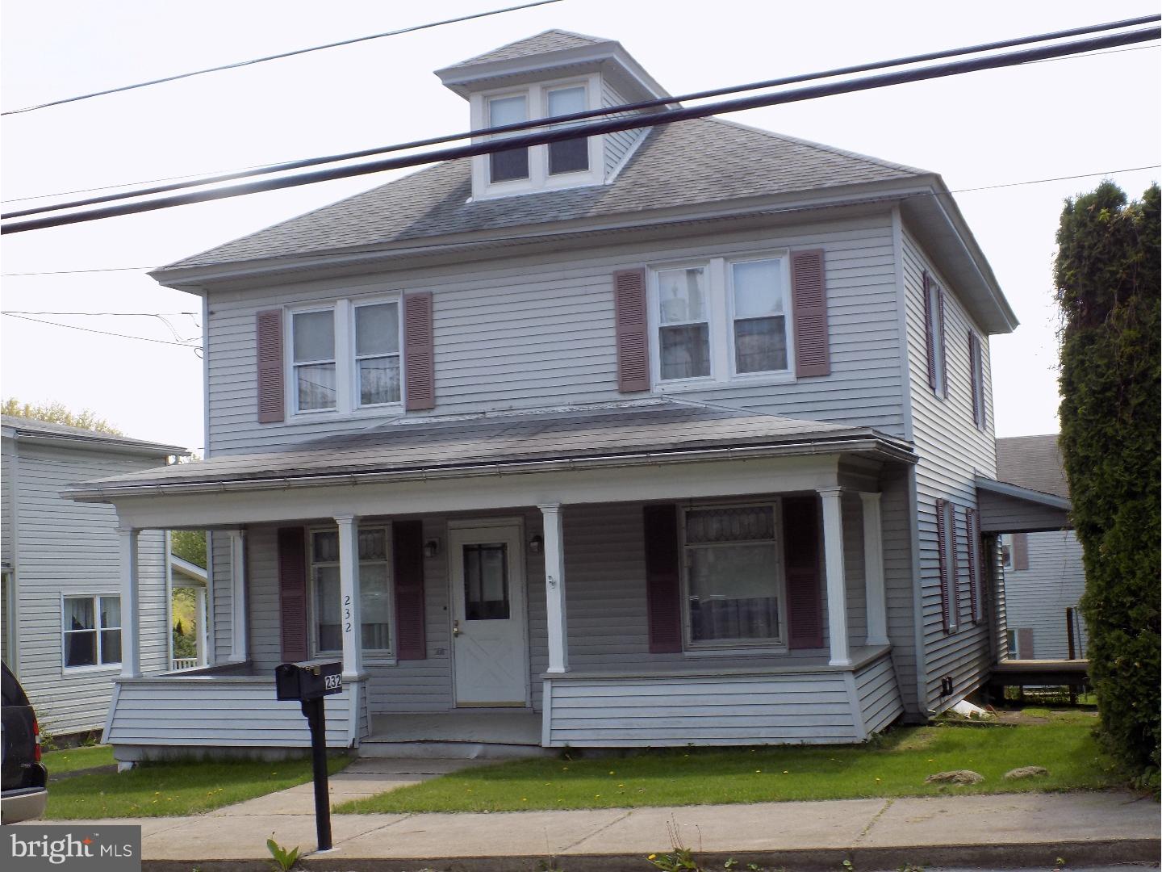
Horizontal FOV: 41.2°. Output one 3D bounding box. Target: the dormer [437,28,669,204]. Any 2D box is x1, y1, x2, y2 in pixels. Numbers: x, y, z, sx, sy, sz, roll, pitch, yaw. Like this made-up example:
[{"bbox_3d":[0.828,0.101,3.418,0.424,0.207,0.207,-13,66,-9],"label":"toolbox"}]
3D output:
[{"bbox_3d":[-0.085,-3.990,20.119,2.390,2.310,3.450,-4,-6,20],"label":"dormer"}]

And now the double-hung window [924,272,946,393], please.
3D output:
[{"bbox_3d":[4.357,-1.169,18.831,0.120,1.420,1.650,-4,-6,20],"label":"double-hung window"}]

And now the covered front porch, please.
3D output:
[{"bbox_3d":[-0.998,1.429,16.446,8.820,3.670,2.710,-4,-6,20],"label":"covered front porch"}]

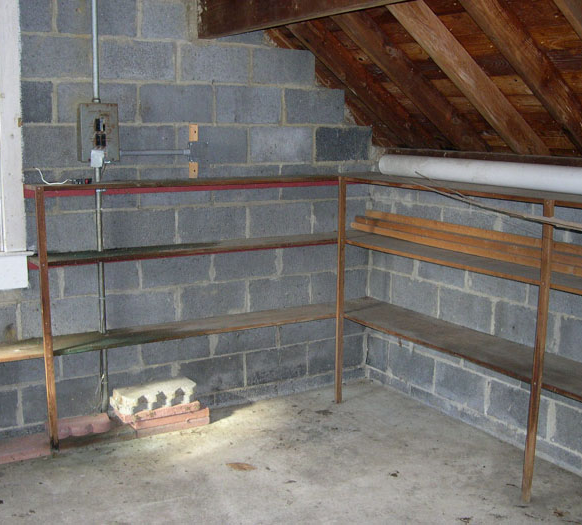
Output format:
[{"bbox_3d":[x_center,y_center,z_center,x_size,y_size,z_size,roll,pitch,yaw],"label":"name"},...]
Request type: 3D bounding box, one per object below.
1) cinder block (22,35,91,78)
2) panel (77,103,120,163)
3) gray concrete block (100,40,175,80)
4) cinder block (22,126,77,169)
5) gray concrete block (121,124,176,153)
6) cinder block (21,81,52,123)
[{"bbox_3d":[-1.101,-0.930,3.512,0.377,0.194,0.190,-5,12,-31],"label":"cinder block"},{"bbox_3d":[-0.904,-0.607,3.605,0.175,0.266,0.075,-5,11,-31],"label":"panel"},{"bbox_3d":[-0.774,-0.966,3.716,0.397,0.194,0.190,-5,12,-31],"label":"gray concrete block"},{"bbox_3d":[-1.144,-0.562,3.622,0.396,0.193,0.194,-5,11,-31],"label":"cinder block"},{"bbox_3d":[-0.779,-0.574,3.753,0.397,0.194,0.194,-5,11,-32],"label":"gray concrete block"},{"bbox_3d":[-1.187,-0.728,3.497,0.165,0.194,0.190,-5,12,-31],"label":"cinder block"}]

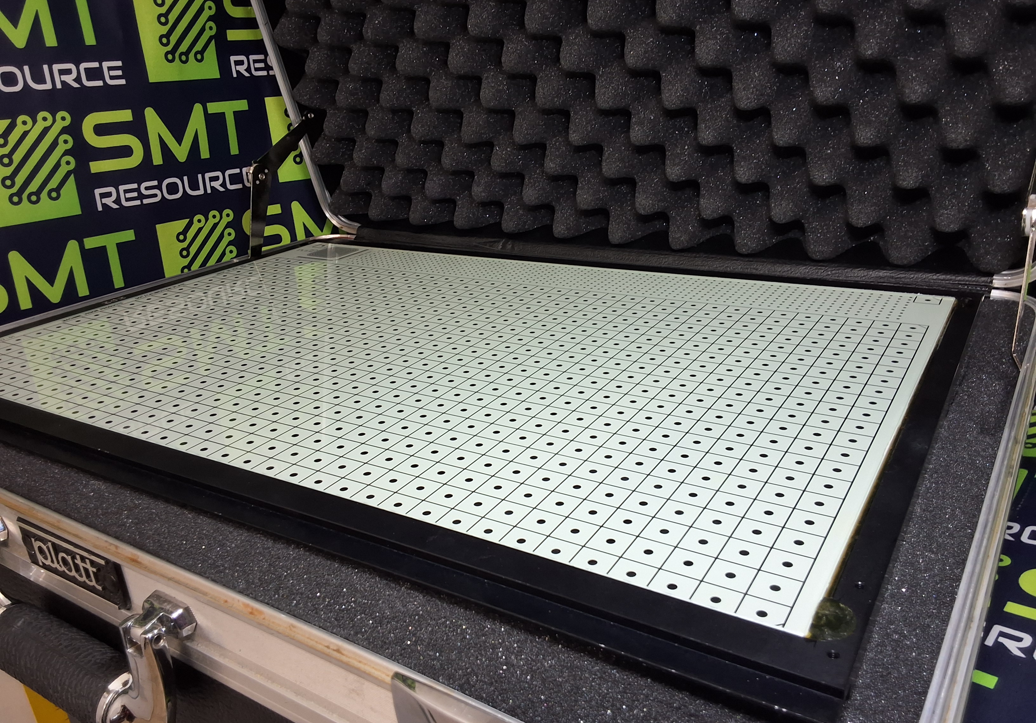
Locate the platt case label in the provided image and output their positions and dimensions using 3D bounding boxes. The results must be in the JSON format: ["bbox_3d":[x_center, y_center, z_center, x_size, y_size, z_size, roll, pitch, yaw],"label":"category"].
[{"bbox_3d":[-0.166,0.075,0.312,0.062,0.019,0.003,10,25,32],"label":"platt case label"}]

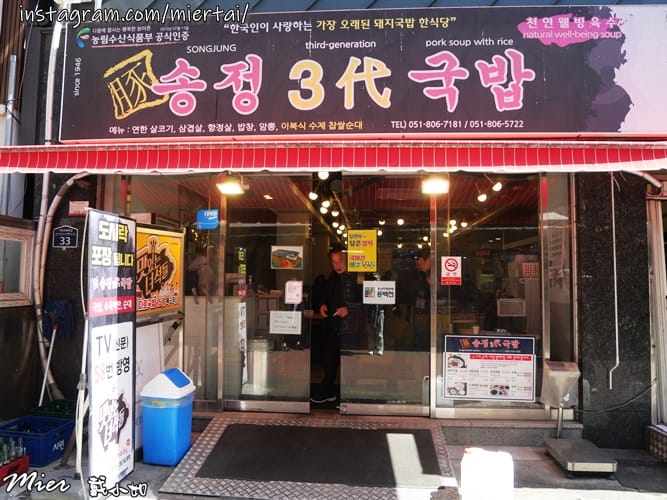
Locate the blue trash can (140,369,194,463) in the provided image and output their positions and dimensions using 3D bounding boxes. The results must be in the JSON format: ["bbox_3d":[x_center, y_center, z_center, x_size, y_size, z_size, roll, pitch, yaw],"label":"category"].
[{"bbox_3d":[-1.325,1.311,3.660,0.360,0.700,0.270,0,-4,13],"label":"blue trash can"}]

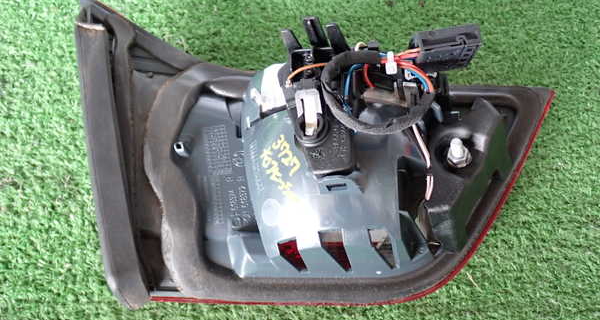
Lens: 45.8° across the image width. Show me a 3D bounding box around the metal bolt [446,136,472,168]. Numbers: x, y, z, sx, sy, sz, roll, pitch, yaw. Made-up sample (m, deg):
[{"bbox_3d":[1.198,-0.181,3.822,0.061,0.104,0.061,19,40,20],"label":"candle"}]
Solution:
[{"bbox_3d":[0.091,-0.006,0.410,0.014,0.017,0.014,0,60,19],"label":"metal bolt"}]

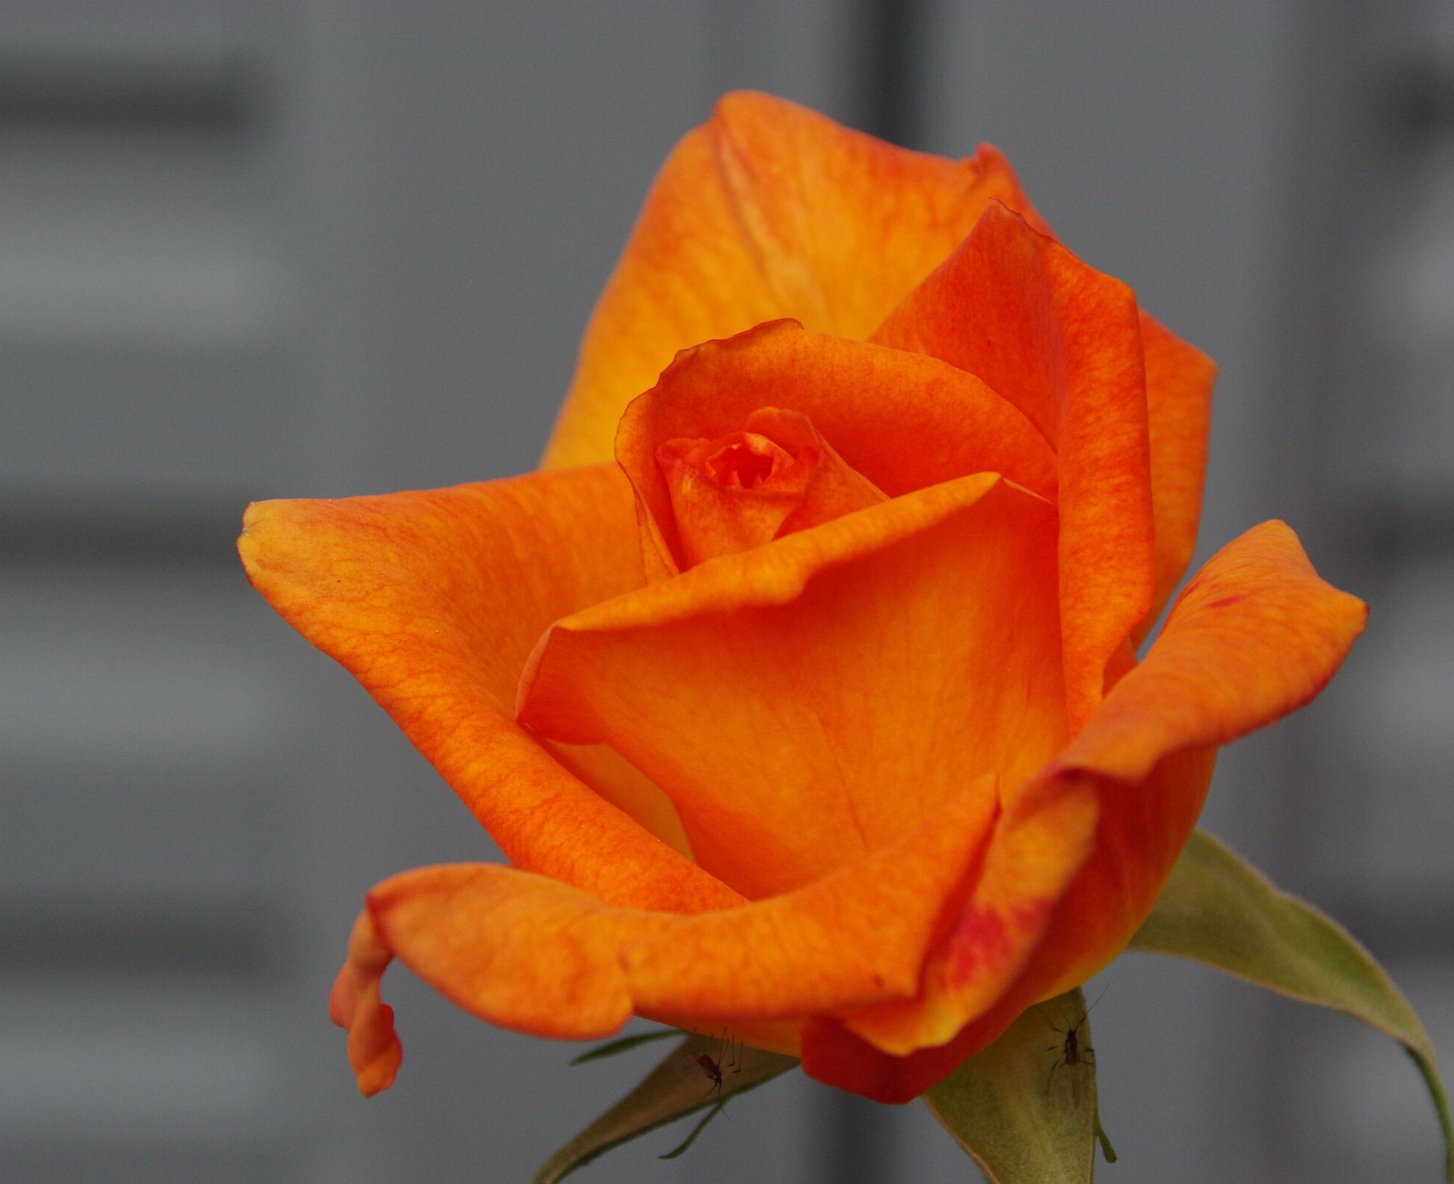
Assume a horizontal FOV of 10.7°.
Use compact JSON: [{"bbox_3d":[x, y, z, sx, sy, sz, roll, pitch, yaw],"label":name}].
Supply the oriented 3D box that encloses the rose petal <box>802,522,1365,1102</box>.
[{"bbox_3d":[0.028,0.018,0.610,0.046,0.039,0.034,4,29,-31],"label":"rose petal"}]

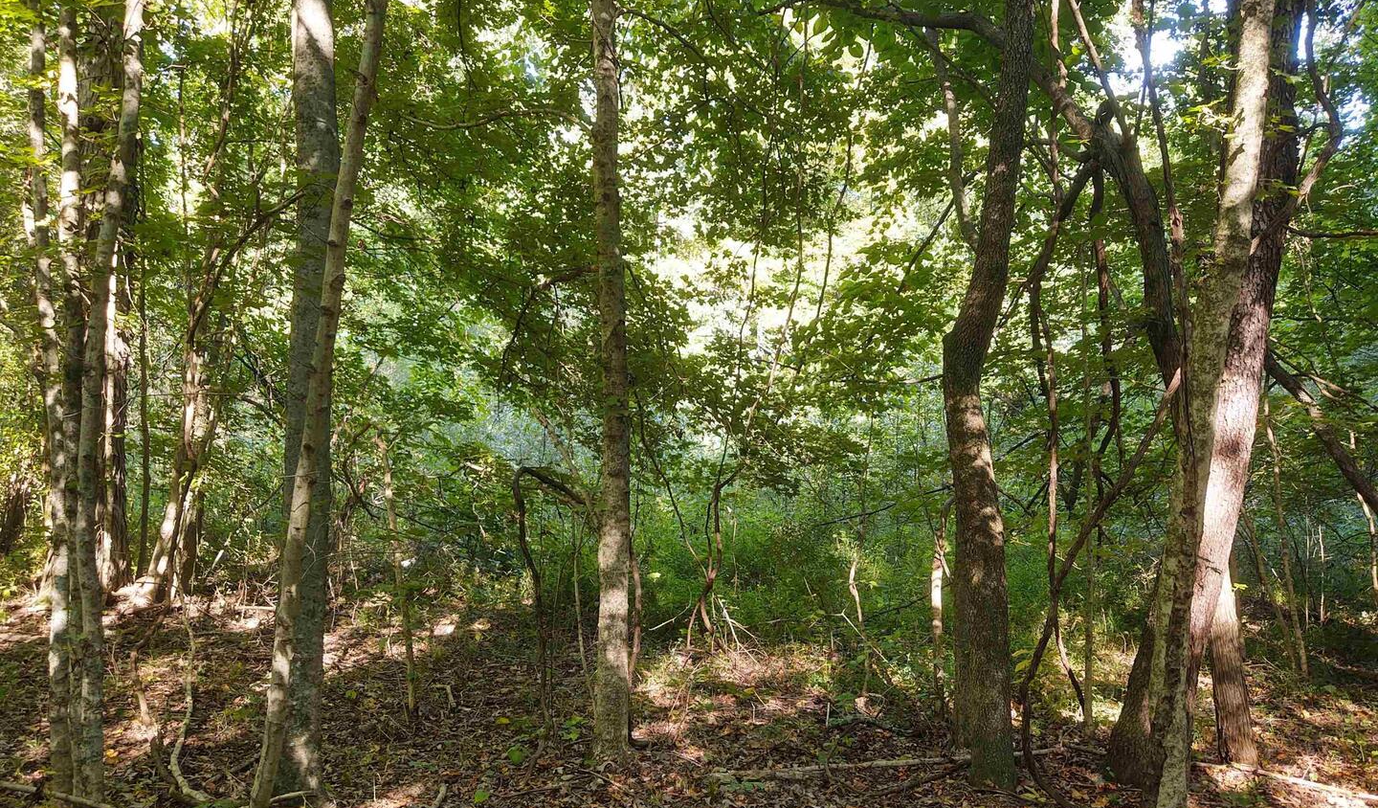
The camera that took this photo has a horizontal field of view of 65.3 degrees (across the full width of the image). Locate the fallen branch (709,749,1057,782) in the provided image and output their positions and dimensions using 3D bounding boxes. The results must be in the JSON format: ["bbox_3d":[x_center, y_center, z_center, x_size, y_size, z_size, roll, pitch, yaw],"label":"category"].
[{"bbox_3d":[0.894,1.599,4.785,1.630,0.070,0.100,0,0,-12],"label":"fallen branch"}]

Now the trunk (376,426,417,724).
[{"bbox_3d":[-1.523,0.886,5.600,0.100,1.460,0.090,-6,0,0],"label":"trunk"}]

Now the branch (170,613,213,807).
[{"bbox_3d":[-2.836,1.535,6.070,0.180,0.100,3.870,0,0,-27],"label":"branch"}]

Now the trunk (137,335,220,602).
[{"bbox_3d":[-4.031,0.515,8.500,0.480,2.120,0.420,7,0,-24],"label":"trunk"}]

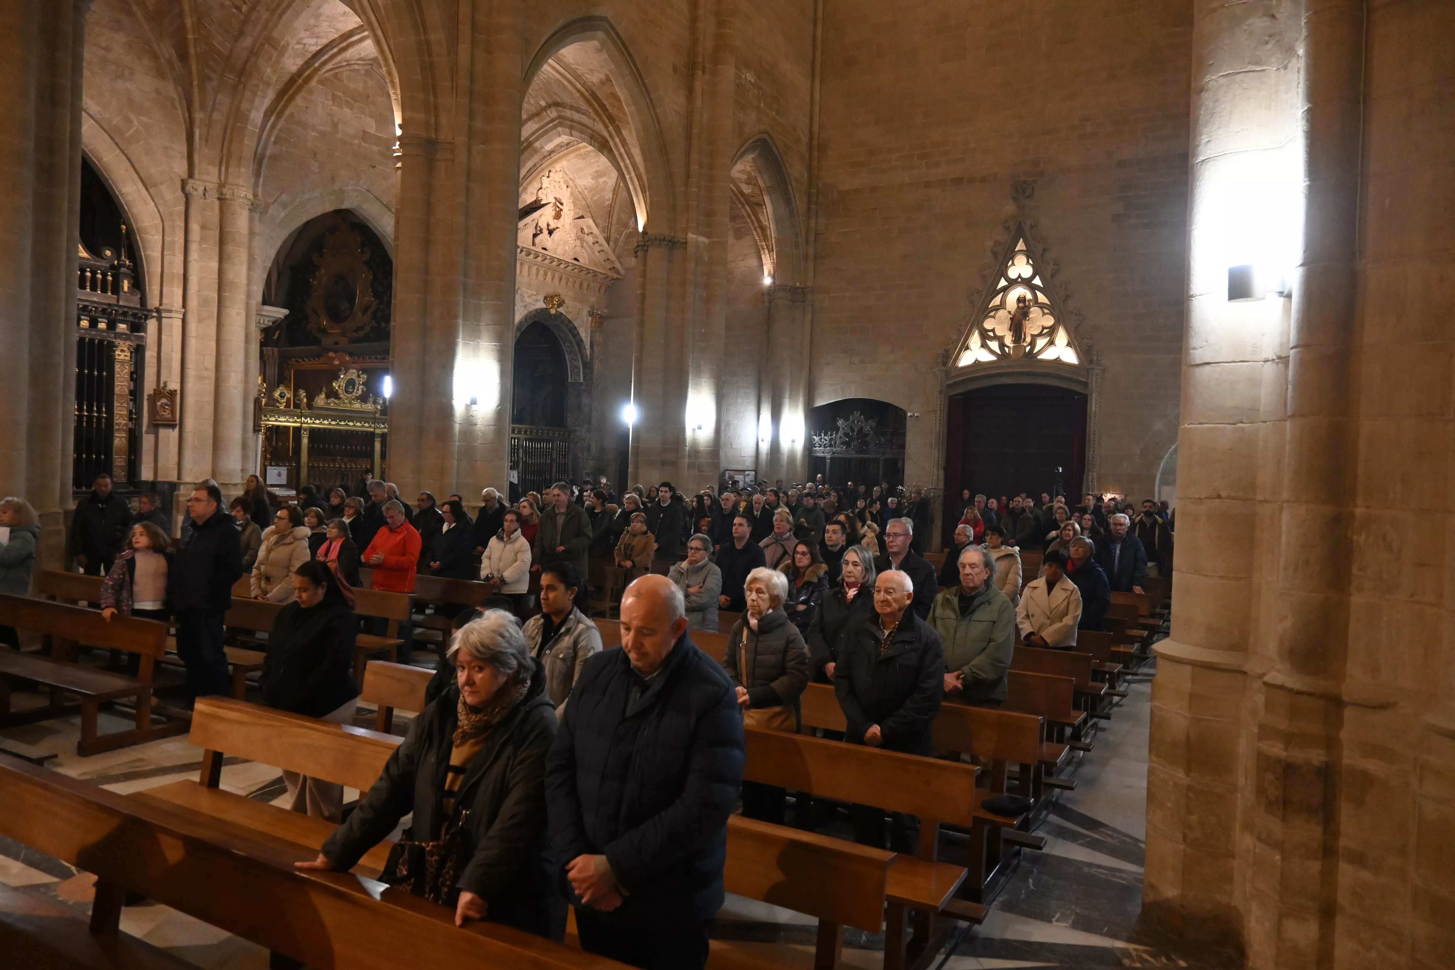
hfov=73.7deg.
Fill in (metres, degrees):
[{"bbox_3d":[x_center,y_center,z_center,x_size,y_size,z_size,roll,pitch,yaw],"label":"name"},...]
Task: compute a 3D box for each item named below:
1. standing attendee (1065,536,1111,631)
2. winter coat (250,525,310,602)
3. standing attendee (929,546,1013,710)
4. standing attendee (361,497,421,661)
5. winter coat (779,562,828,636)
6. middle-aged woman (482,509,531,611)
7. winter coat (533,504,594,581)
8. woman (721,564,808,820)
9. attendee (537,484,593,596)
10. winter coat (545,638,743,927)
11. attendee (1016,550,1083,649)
[{"bbox_3d":[3.099,1.250,8.465,0.500,1.600,0.380,2,1,27],"label":"standing attendee"},{"bbox_3d":[-3.782,0.756,8.217,0.480,0.820,0.350,2,1,30],"label":"winter coat"},{"bbox_3d":[1.370,1.171,5.468,0.535,1.663,0.376,2,1,30],"label":"standing attendee"},{"bbox_3d":[-3.308,0.981,9.584,0.544,1.673,0.416,2,1,30],"label":"standing attendee"},{"bbox_3d":[0.570,0.908,7.251,0.515,0.683,0.376,2,1,27],"label":"winter coat"},{"bbox_3d":[-2.380,1.051,10.442,0.500,1.577,0.380,2,1,27],"label":"middle-aged woman"},{"bbox_3d":[-1.832,0.619,10.820,0.580,0.870,0.380,2,1,15],"label":"winter coat"},{"bbox_3d":[0.181,1.182,4.882,0.460,1.543,0.330,2,1,29],"label":"woman"},{"bbox_3d":[-1.915,0.933,11.390,0.580,1.870,0.370,2,1,22],"label":"attendee"},{"bbox_3d":[-0.236,0.846,2.775,0.560,0.760,0.370,2,1,28],"label":"winter coat"},{"bbox_3d":[2.395,1.240,7.252,0.490,1.512,0.330,2,1,26],"label":"attendee"}]

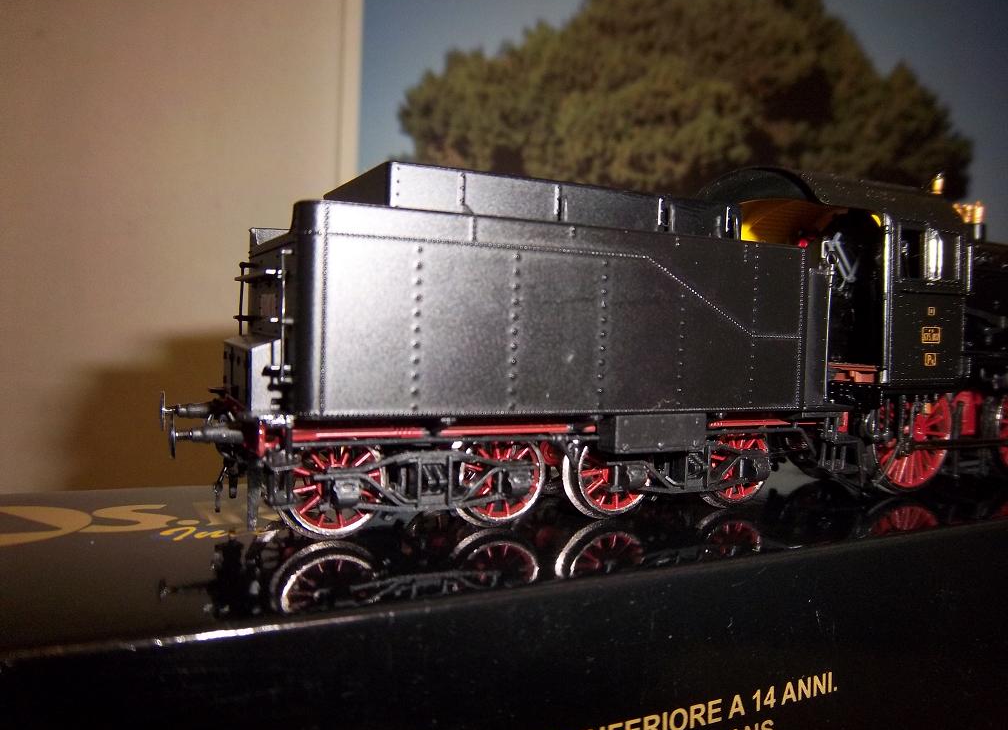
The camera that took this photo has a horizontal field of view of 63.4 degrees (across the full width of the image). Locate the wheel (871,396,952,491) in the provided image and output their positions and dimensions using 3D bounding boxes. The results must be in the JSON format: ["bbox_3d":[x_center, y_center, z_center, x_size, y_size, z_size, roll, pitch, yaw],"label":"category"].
[{"bbox_3d":[0.064,0.010,0.130,0.021,0.021,0.003,1,3,-25],"label":"wheel"}]

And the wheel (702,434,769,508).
[{"bbox_3d":[0.032,0.014,0.115,0.013,0.013,0.003,1,3,-25],"label":"wheel"}]

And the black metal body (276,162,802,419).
[{"bbox_3d":[0.003,-0.009,0.110,0.067,0.027,0.035,1,3,-25],"label":"black metal body"}]

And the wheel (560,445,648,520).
[{"bbox_3d":[0.014,0.014,0.107,0.013,0.013,0.003,1,3,-25],"label":"wheel"}]

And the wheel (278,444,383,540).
[{"bbox_3d":[-0.019,0.013,0.091,0.013,0.013,0.003,1,3,-25],"label":"wheel"}]

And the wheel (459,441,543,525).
[{"bbox_3d":[-0.001,0.013,0.100,0.013,0.013,0.003,1,3,-25],"label":"wheel"}]

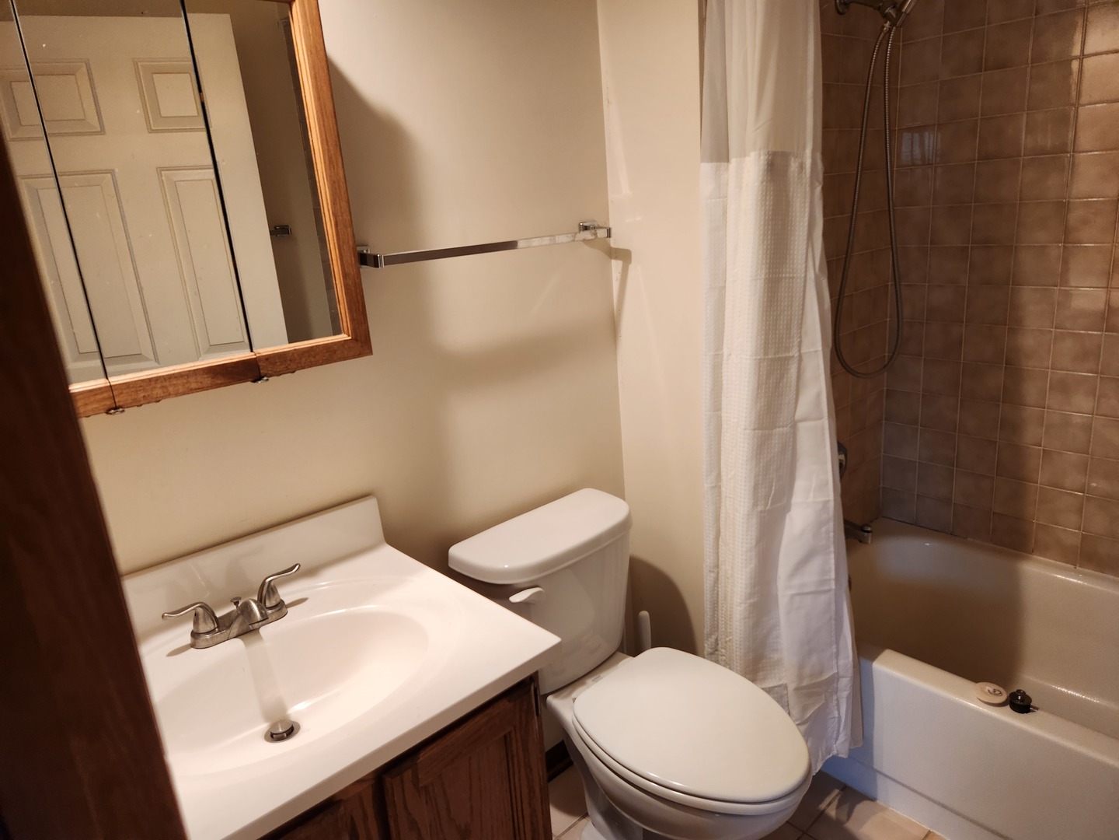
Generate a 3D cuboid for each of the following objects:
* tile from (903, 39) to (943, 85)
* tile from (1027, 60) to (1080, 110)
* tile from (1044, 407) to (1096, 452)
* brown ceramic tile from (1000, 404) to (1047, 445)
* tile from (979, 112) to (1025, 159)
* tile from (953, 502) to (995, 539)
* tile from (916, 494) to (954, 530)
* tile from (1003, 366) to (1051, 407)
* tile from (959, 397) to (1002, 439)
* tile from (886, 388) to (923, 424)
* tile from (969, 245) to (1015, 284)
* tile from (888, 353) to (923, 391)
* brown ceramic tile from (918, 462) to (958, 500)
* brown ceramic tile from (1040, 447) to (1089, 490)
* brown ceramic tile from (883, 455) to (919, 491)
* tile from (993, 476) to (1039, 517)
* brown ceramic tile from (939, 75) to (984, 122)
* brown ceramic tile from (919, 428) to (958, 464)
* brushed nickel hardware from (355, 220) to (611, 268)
[{"bbox_3d":[0.989,-0.978,2.037,0.010,0.108,0.108,-18,21,-38],"label":"tile"},{"bbox_3d":[1.216,-0.821,1.827,0.009,0.107,0.107,-19,21,-38],"label":"tile"},{"bbox_3d":[1.364,0.033,1.994,0.009,0.107,0.107,-19,21,-38],"label":"tile"},{"bbox_3d":[1.291,0.015,2.074,0.009,0.107,0.107,-19,21,-38],"label":"brown ceramic tile"},{"bbox_3d":[1.151,-0.733,1.936,0.010,0.108,0.108,-18,21,-38],"label":"tile"},{"bbox_3d":[1.241,0.307,2.234,0.009,0.105,0.108,-18,21,-38],"label":"tile"},{"bbox_3d":[1.172,0.293,2.325,0.010,0.108,0.108,-18,21,-38],"label":"tile"},{"bbox_3d":[1.278,-0.089,2.039,0.010,0.108,0.108,-18,21,-38],"label":"tile"},{"bbox_3d":[1.220,-0.004,2.160,0.010,0.108,0.108,-18,21,-38],"label":"tile"},{"bbox_3d":[1.075,-0.039,2.324,0.010,0.108,0.108,-18,21,-38],"label":"tile"},{"bbox_3d":[1.180,-0.420,2.030,0.010,0.108,0.108,-18,21,-39],"label":"tile"},{"bbox_3d":[1.063,-0.142,2.284,0.010,0.108,0.108,-18,21,-38],"label":"tile"},{"bbox_3d":[1.167,0.188,2.304,0.010,0.108,0.108,-18,21,-38],"label":"brown ceramic tile"},{"bbox_3d":[1.367,0.134,2.014,0.009,0.108,0.108,-18,21,-38],"label":"brown ceramic tile"},{"bbox_3d":[1.086,0.170,2.366,0.009,0.108,0.108,-18,21,-38],"label":"brown ceramic tile"},{"bbox_3d":[1.304,0.221,2.124,0.009,0.108,0.108,-18,21,-38],"label":"tile"},{"bbox_3d":[1.072,-0.856,1.988,0.010,0.108,0.108,-18,21,-39],"label":"brown ceramic tile"},{"bbox_3d":[1.149,0.082,2.255,0.009,0.108,0.108,-18,21,-38],"label":"brown ceramic tile"},{"bbox_3d":[-0.132,-0.365,1.565,0.648,0.054,0.072,-18,21,-39],"label":"brushed nickel hardware"}]

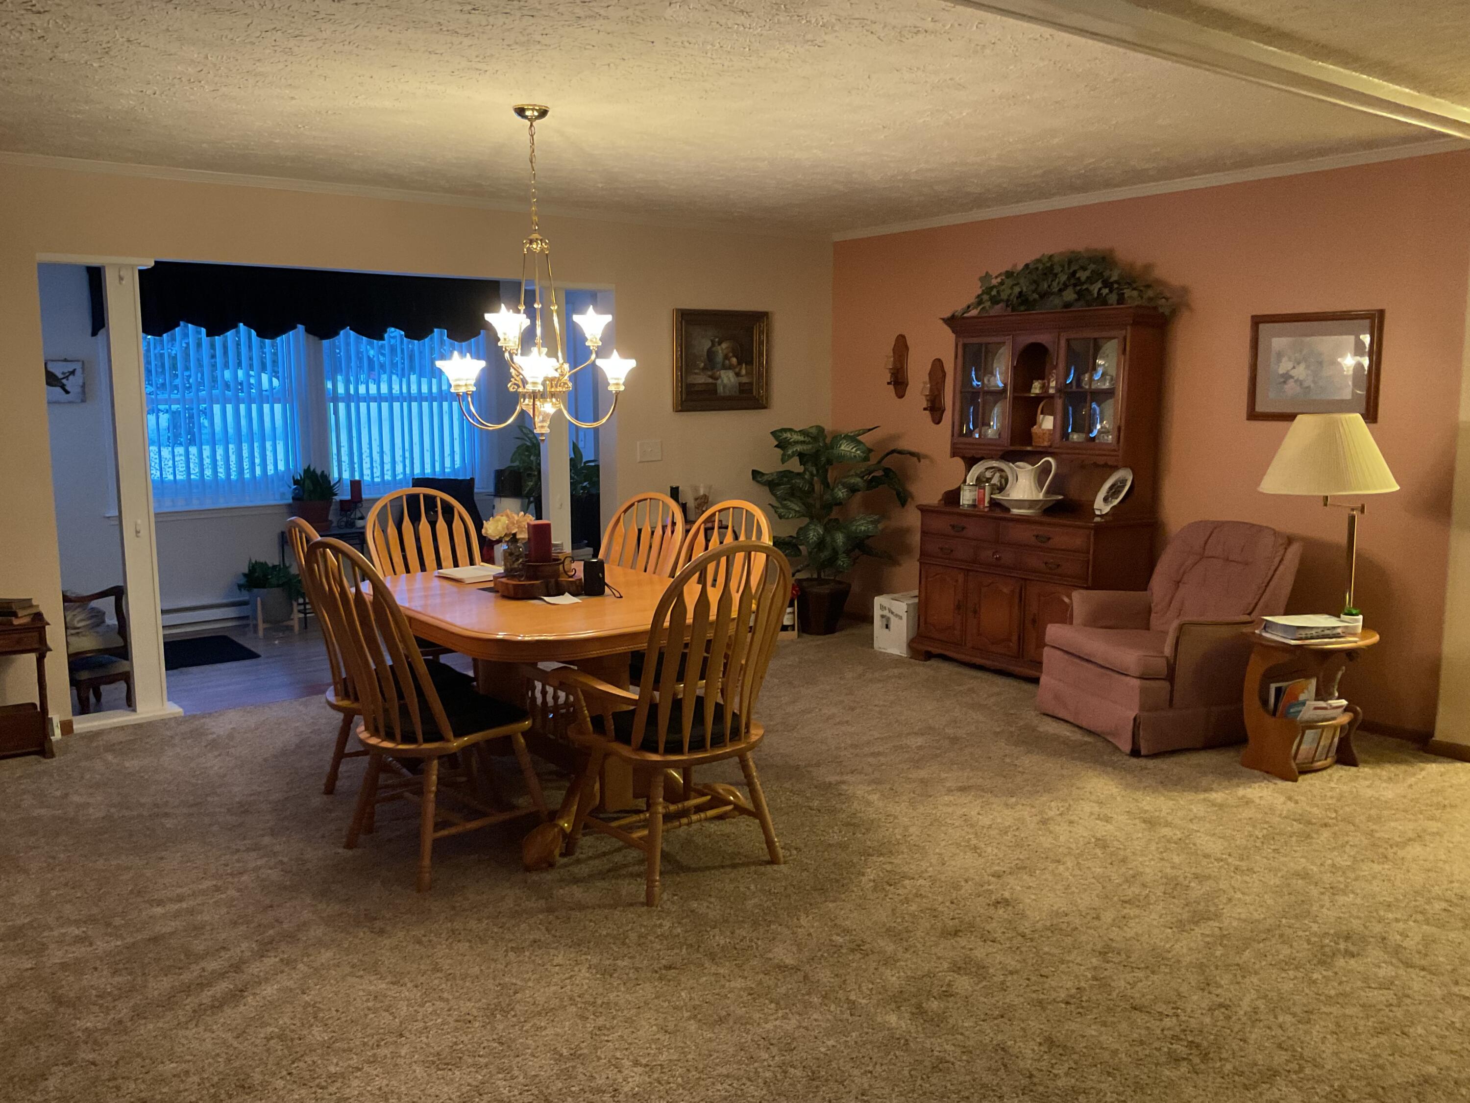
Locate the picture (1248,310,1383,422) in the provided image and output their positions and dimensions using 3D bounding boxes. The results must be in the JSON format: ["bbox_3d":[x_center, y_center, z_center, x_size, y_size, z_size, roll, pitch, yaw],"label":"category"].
[{"bbox_3d":[2.510,-0.798,5.360,0.030,0.470,0.590,-6,9,-37],"label":"picture"}]

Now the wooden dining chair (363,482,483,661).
[{"bbox_3d":[-1.216,0.269,5.274,0.600,1.050,0.650,-6,9,-38],"label":"wooden dining chair"}]

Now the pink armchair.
[{"bbox_3d":[1.892,0.313,5.393,0.840,0.900,0.720,-3,8,-20],"label":"pink armchair"}]

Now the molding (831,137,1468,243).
[{"bbox_3d":[1.719,-1.771,6.226,0.046,0.050,3.720,-6,9,-36],"label":"molding"}]

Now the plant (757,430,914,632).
[{"bbox_3d":[0.551,-0.120,7.399,0.840,1.240,0.840,-6,9,-36],"label":"plant"}]

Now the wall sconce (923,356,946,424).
[{"bbox_3d":[1.133,-0.918,7.082,0.130,0.385,0.140,-6,9,-37],"label":"wall sconce"}]

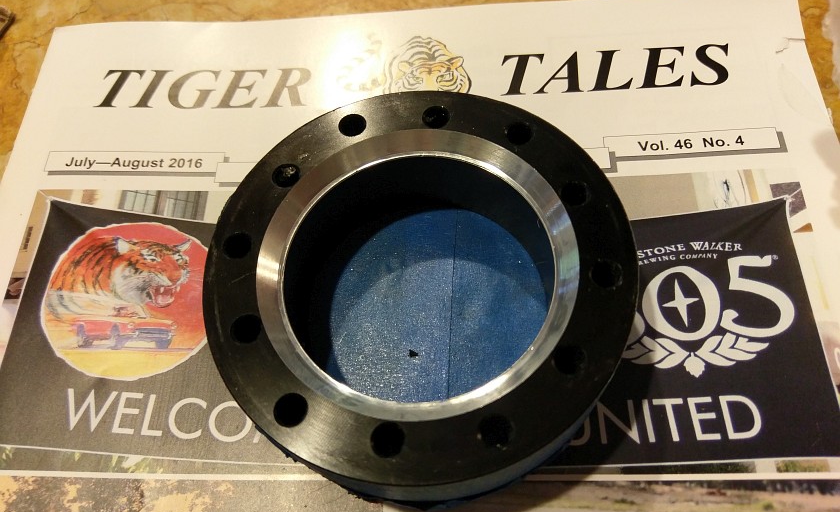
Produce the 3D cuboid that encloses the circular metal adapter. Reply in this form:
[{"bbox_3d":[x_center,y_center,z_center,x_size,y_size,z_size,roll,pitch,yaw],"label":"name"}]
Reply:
[{"bbox_3d":[0.000,0.006,0.135,0.085,0.025,0.085,0,63,6],"label":"circular metal adapter"}]

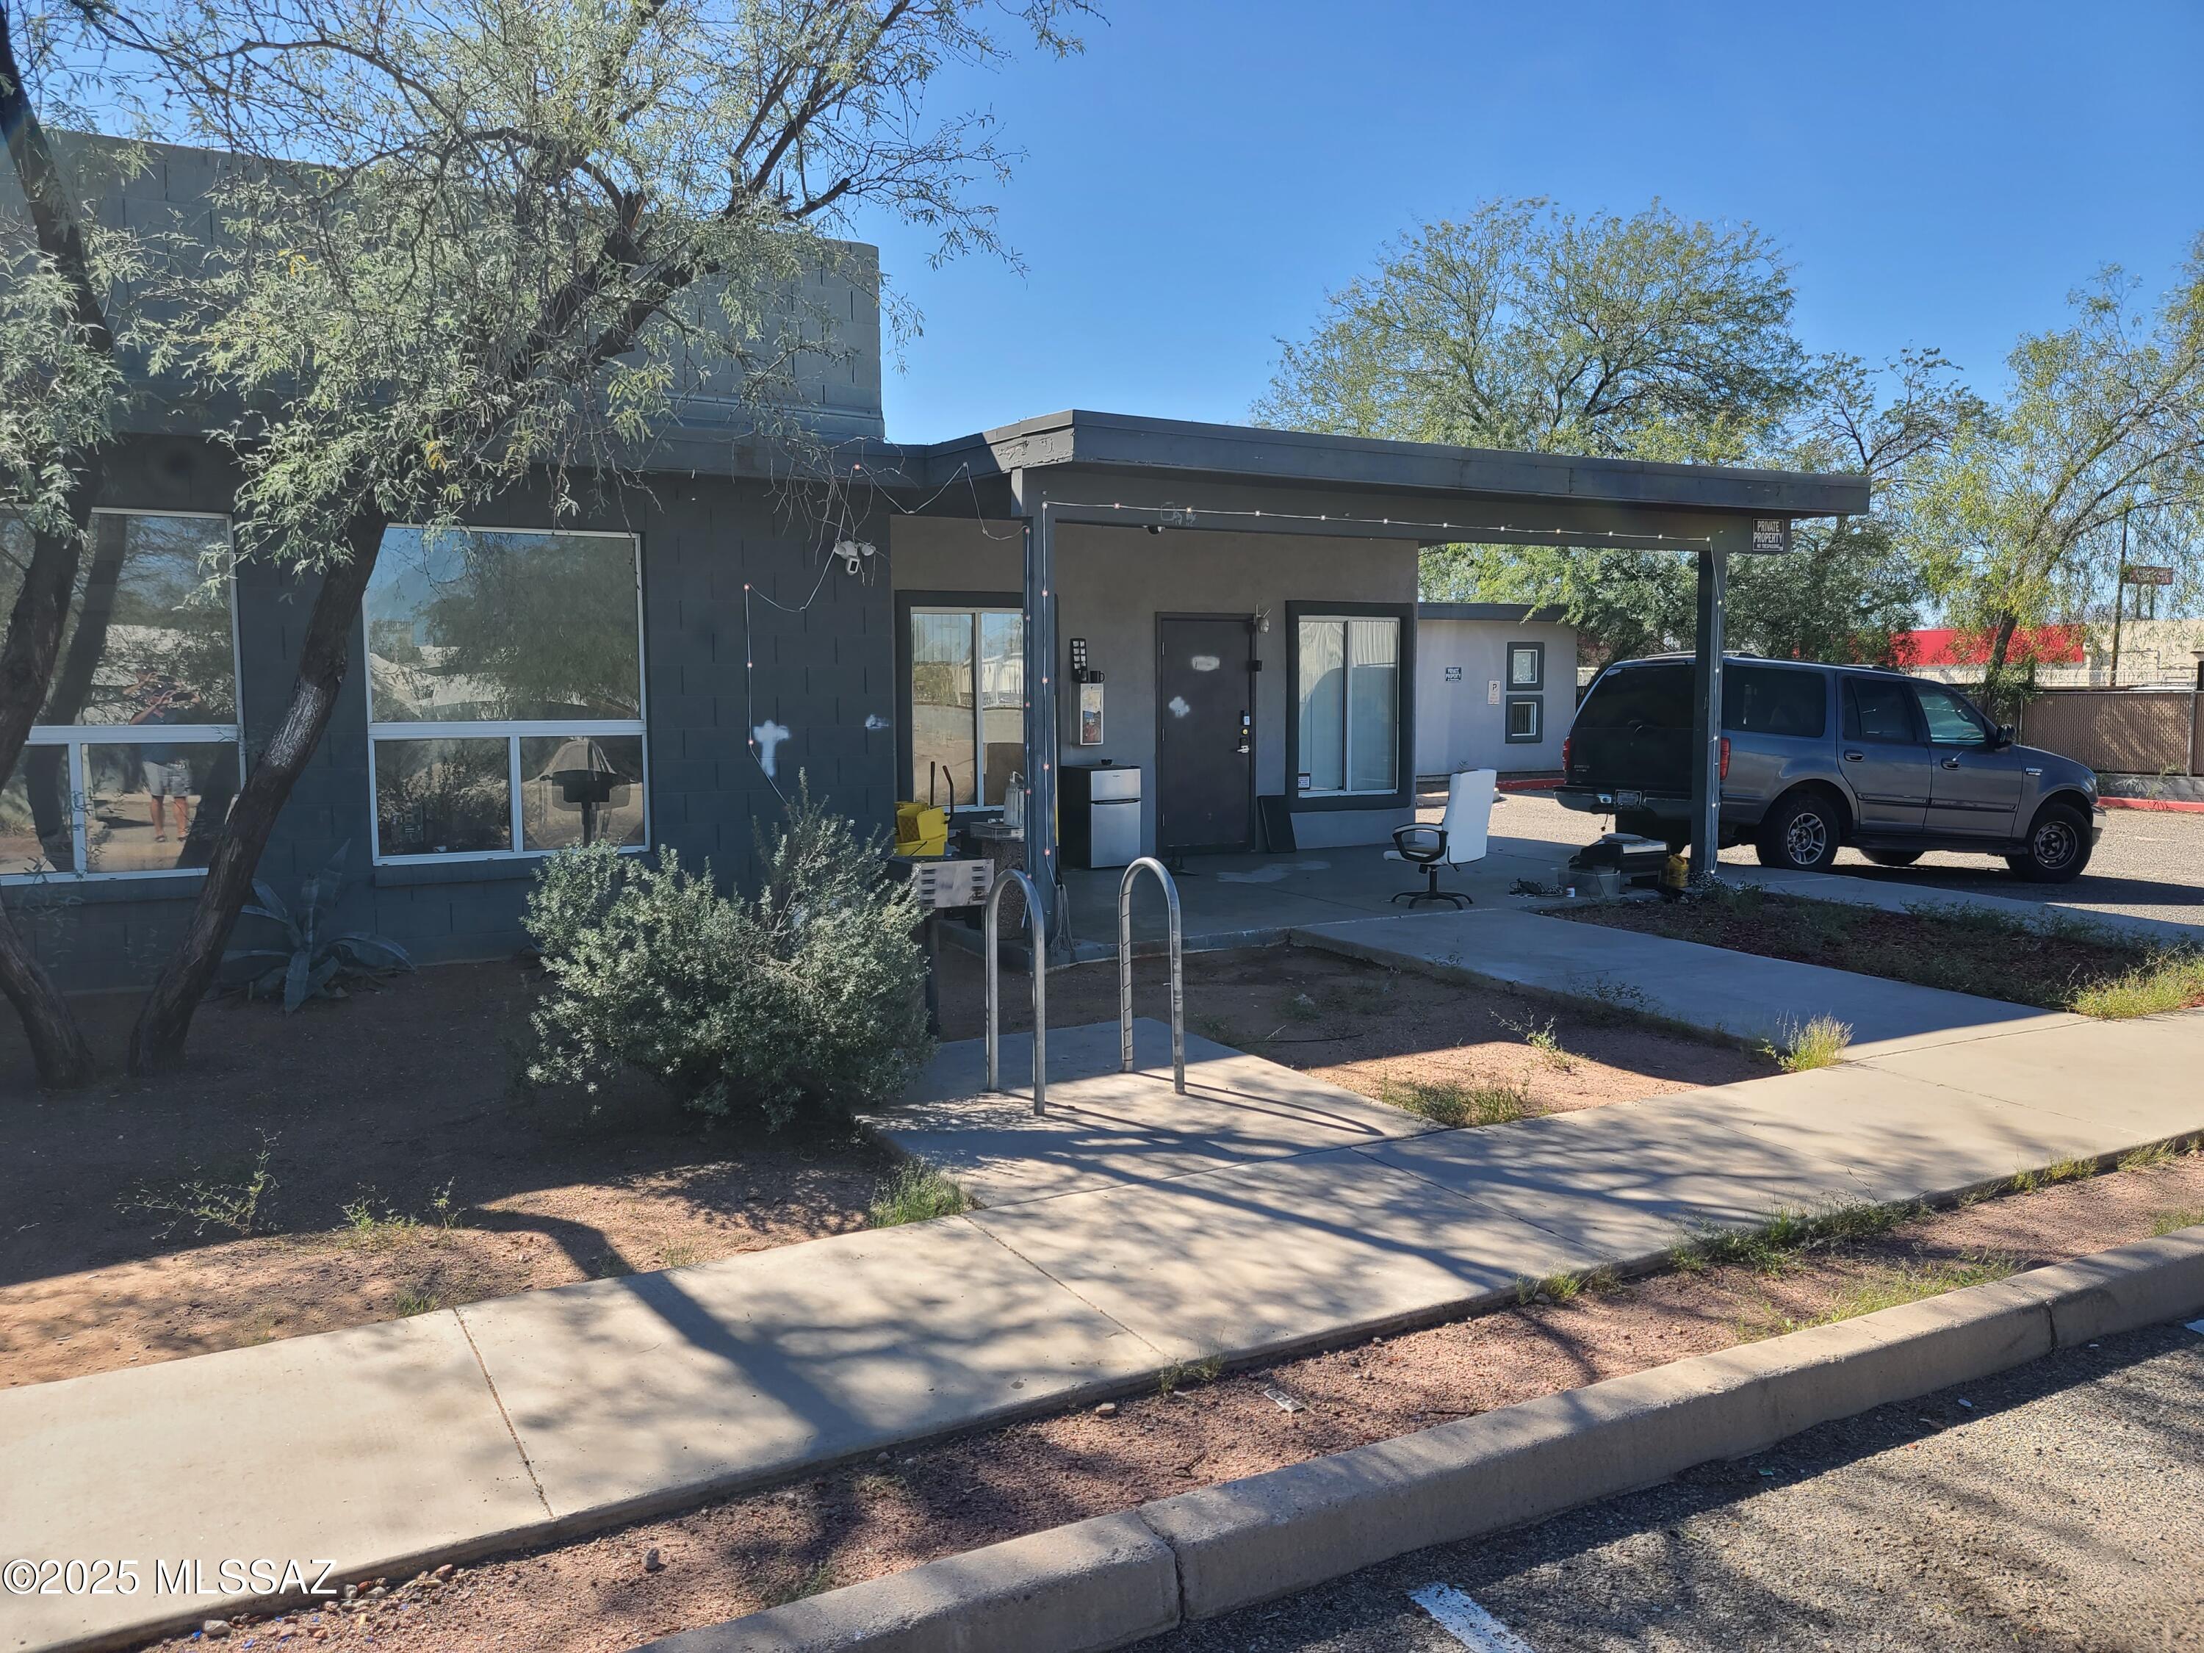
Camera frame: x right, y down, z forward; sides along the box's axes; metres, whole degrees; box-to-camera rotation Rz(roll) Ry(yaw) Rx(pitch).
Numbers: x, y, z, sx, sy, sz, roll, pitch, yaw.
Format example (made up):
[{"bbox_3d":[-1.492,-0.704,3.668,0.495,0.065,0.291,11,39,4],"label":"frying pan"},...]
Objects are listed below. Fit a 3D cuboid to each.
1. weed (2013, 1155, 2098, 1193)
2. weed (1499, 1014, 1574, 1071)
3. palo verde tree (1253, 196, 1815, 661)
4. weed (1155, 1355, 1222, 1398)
[{"bbox_3d":[3.165,1.137,5.286,0.360,0.095,0.090,-3,6,-27],"label":"weed"},{"bbox_3d":[1.917,0.918,6.956,0.320,0.176,0.280,1,5,16],"label":"weed"},{"bbox_3d":[7.338,-5.603,27.434,9.364,10.066,8.500,1,5,15],"label":"palo verde tree"},{"bbox_3d":[0.204,1.279,3.759,0.164,0.075,0.075,-3,5,-27],"label":"weed"}]

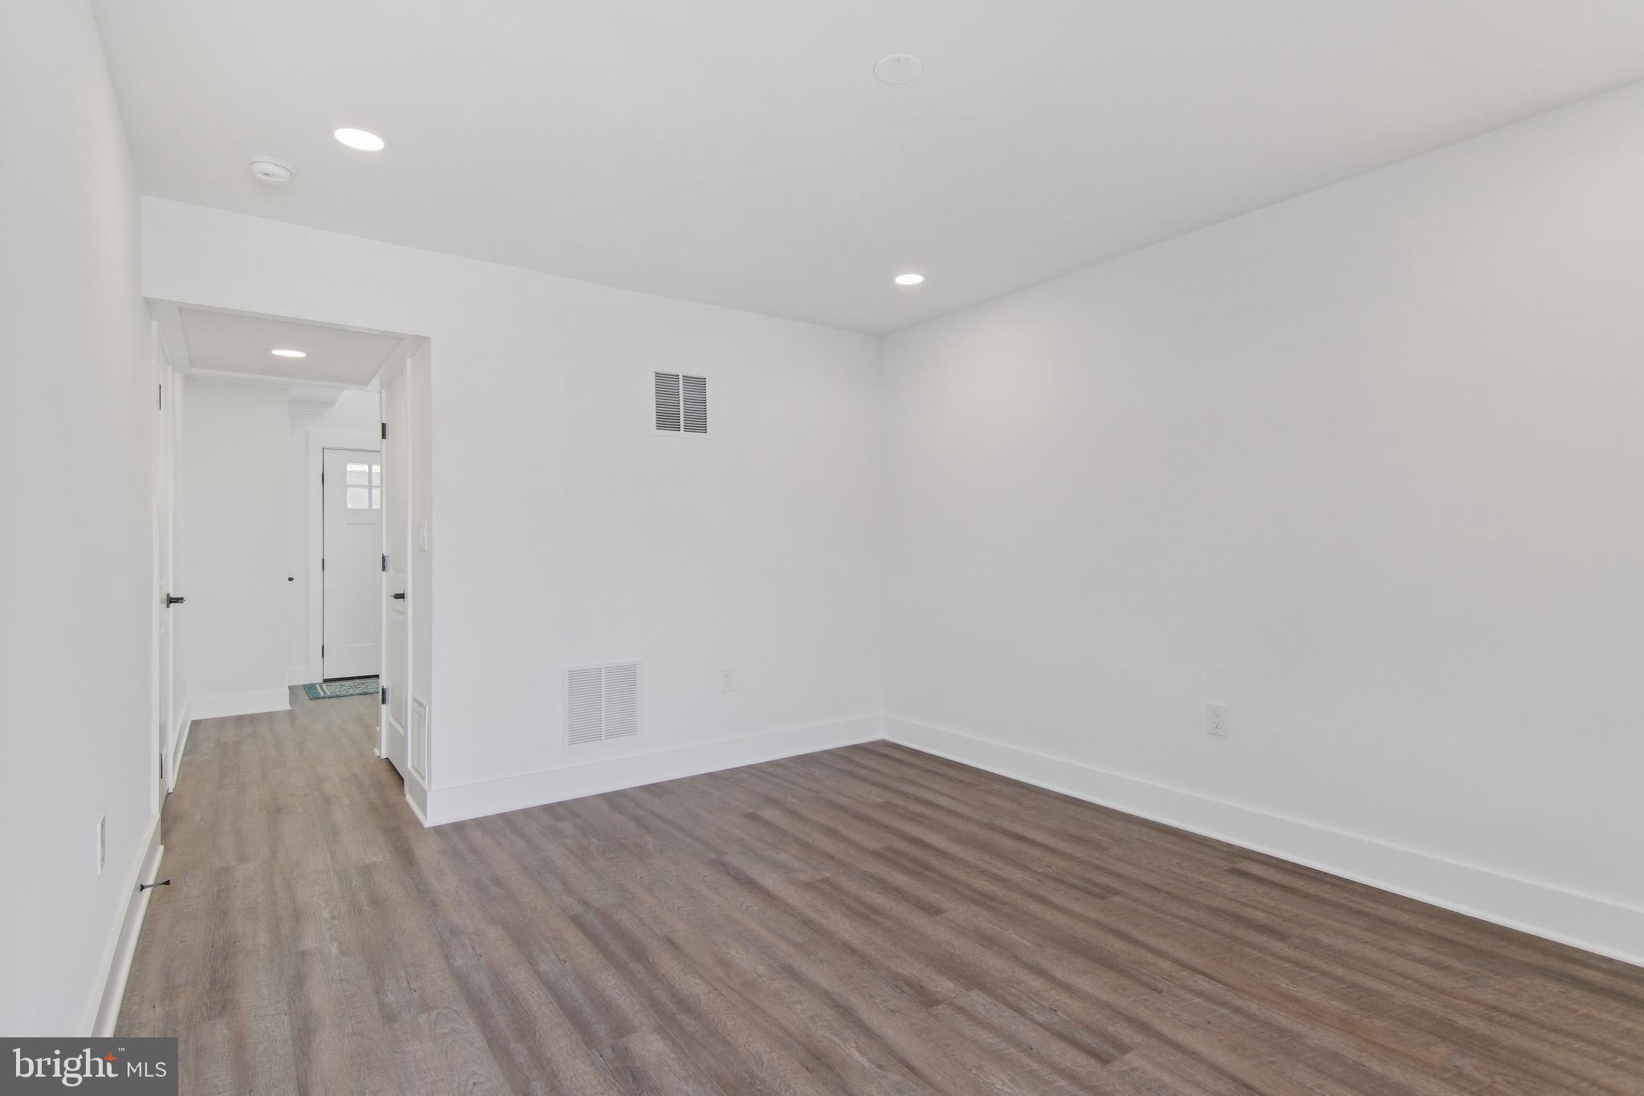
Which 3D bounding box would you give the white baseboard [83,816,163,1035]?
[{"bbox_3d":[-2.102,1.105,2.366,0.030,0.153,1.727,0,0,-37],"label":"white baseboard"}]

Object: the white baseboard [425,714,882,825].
[{"bbox_3d":[-0.655,1.102,4.049,2.552,0.153,0.030,0,0,-37],"label":"white baseboard"}]

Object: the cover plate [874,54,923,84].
[{"bbox_3d":[0.208,-1.295,2.112,0.133,0.012,0.133,0,0,0],"label":"cover plate"}]

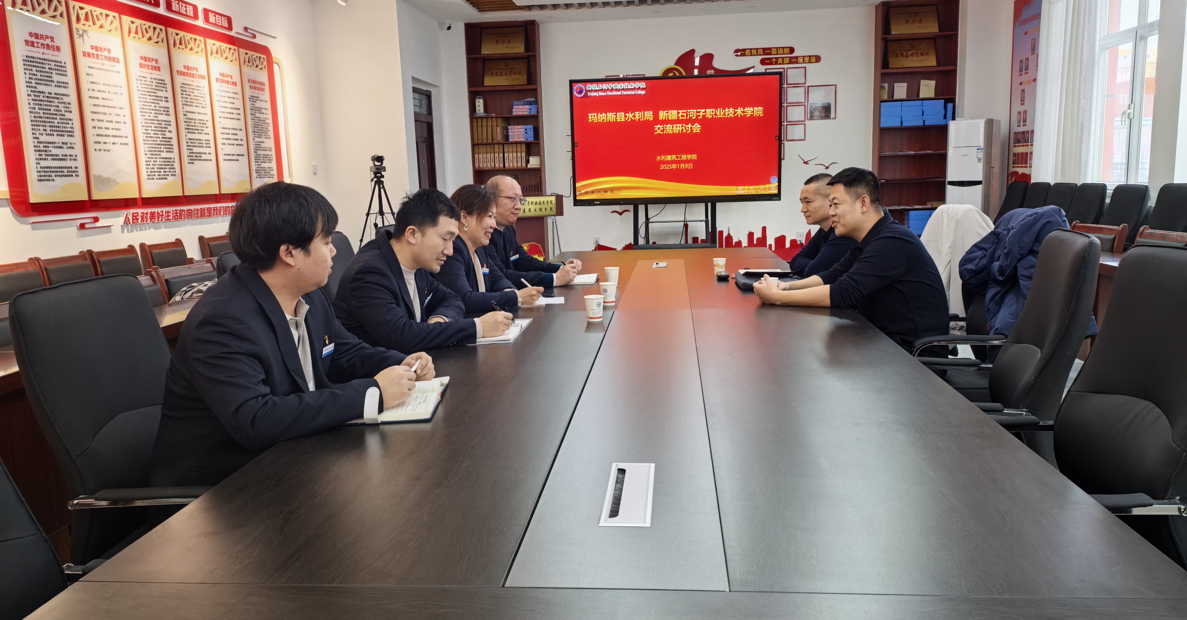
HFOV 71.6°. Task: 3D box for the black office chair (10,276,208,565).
[{"bbox_3d":[-0.902,0.456,1.996,0.640,1.070,0.570,-1,9,6],"label":"black office chair"}]

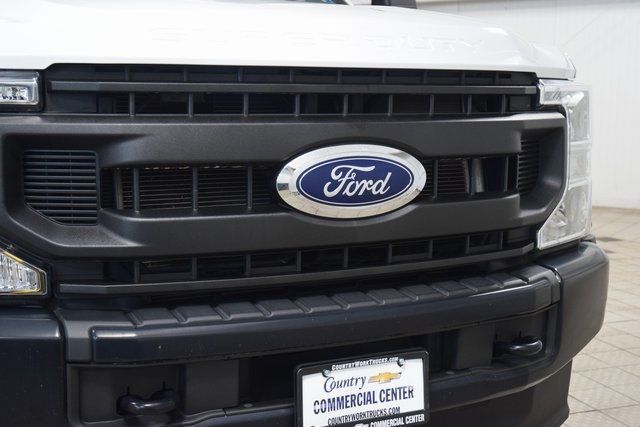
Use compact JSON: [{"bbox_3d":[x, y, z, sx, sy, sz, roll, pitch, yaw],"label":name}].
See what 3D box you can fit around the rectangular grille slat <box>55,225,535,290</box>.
[{"bbox_3d":[0.034,0.095,1.993,1.180,0.072,0.125,-3,8,-26],"label":"rectangular grille slat"}]

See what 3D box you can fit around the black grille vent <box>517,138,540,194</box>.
[{"bbox_3d":[0.524,-0.114,2.283,0.045,0.140,0.148,7,10,41],"label":"black grille vent"}]

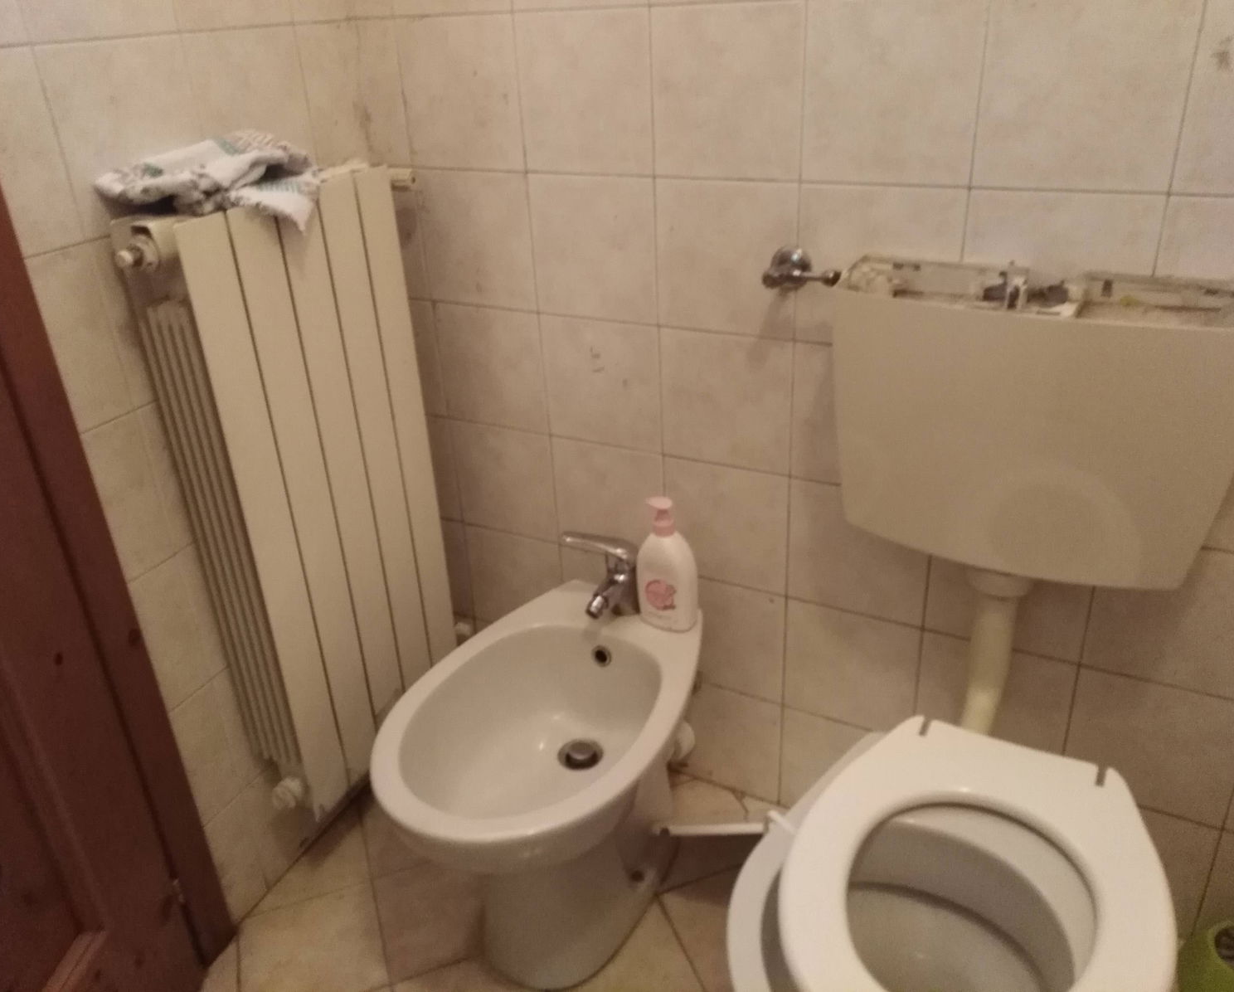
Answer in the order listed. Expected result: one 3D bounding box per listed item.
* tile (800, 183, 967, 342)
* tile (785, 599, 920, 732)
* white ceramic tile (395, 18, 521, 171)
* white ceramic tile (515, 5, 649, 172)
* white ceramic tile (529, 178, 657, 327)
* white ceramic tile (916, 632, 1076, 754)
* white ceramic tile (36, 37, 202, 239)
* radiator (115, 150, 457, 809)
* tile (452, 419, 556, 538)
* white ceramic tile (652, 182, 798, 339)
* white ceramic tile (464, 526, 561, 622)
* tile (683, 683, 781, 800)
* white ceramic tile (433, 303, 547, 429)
[{"bbox_3d":[0.321,-0.279,1.222,0.199,0.199,0.012,11,30,27],"label":"tile"},{"bbox_3d":[0.353,0.260,1.502,0.200,0.200,0.010,11,30,27],"label":"tile"},{"bbox_3d":[-0.217,-0.564,1.401,0.199,0.199,0.012,11,30,27],"label":"white ceramic tile"},{"bbox_3d":[-0.041,-0.533,1.325,0.200,0.200,0.010,11,30,27],"label":"white ceramic tile"},{"bbox_3d":[-0.031,-0.349,1.401,0.199,0.199,0.012,11,30,27],"label":"white ceramic tile"},{"bbox_3d":[0.526,0.293,1.401,0.199,0.199,0.012,11,30,27],"label":"white ceramic tile"},{"bbox_3d":[-0.561,-0.419,1.154,0.010,0.200,0.200,9,29,23],"label":"white ceramic tile"},{"bbox_3d":[-0.420,-0.005,1.441,0.095,0.860,0.395,9,29,23],"label":"radiator"},{"bbox_3d":[-0.187,-0.027,1.673,0.200,0.200,0.010,11,30,27],"label":"tile"},{"bbox_3d":[0.145,-0.315,1.313,0.200,0.200,0.010,11,30,27],"label":"white ceramic tile"},{"bbox_3d":[-0.178,0.155,1.774,0.200,0.200,0.010,11,30,27],"label":"white ceramic tile"},{"bbox_3d":[0.186,0.406,1.683,0.200,0.200,0.010,11,30,27],"label":"tile"},{"bbox_3d":[-0.197,-0.205,1.581,0.199,0.199,0.012,11,30,27],"label":"white ceramic tile"}]

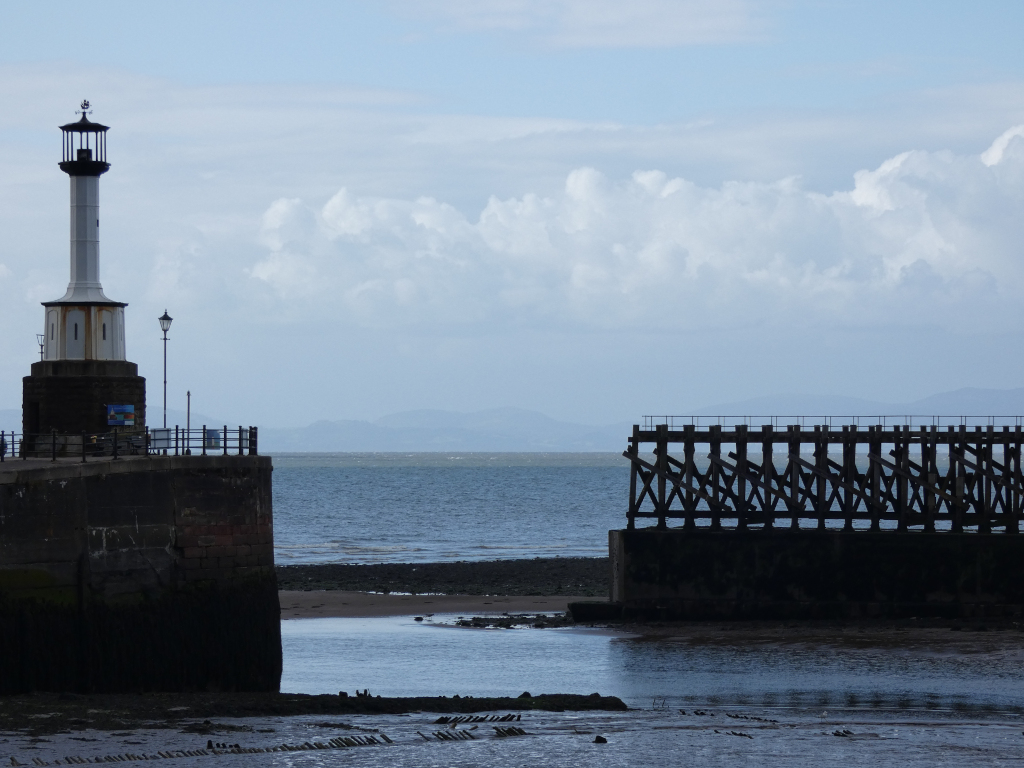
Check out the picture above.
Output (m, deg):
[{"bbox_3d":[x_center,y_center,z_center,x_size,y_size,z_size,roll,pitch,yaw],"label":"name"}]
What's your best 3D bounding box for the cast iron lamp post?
[{"bbox_3d":[-14.455,-0.054,174.000,0.550,6.080,0.550,0,-1,0],"label":"cast iron lamp post"}]

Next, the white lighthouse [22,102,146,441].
[{"bbox_3d":[-18.333,-4.506,179.000,5.100,15.300,5.100,1,-1,-32],"label":"white lighthouse"}]

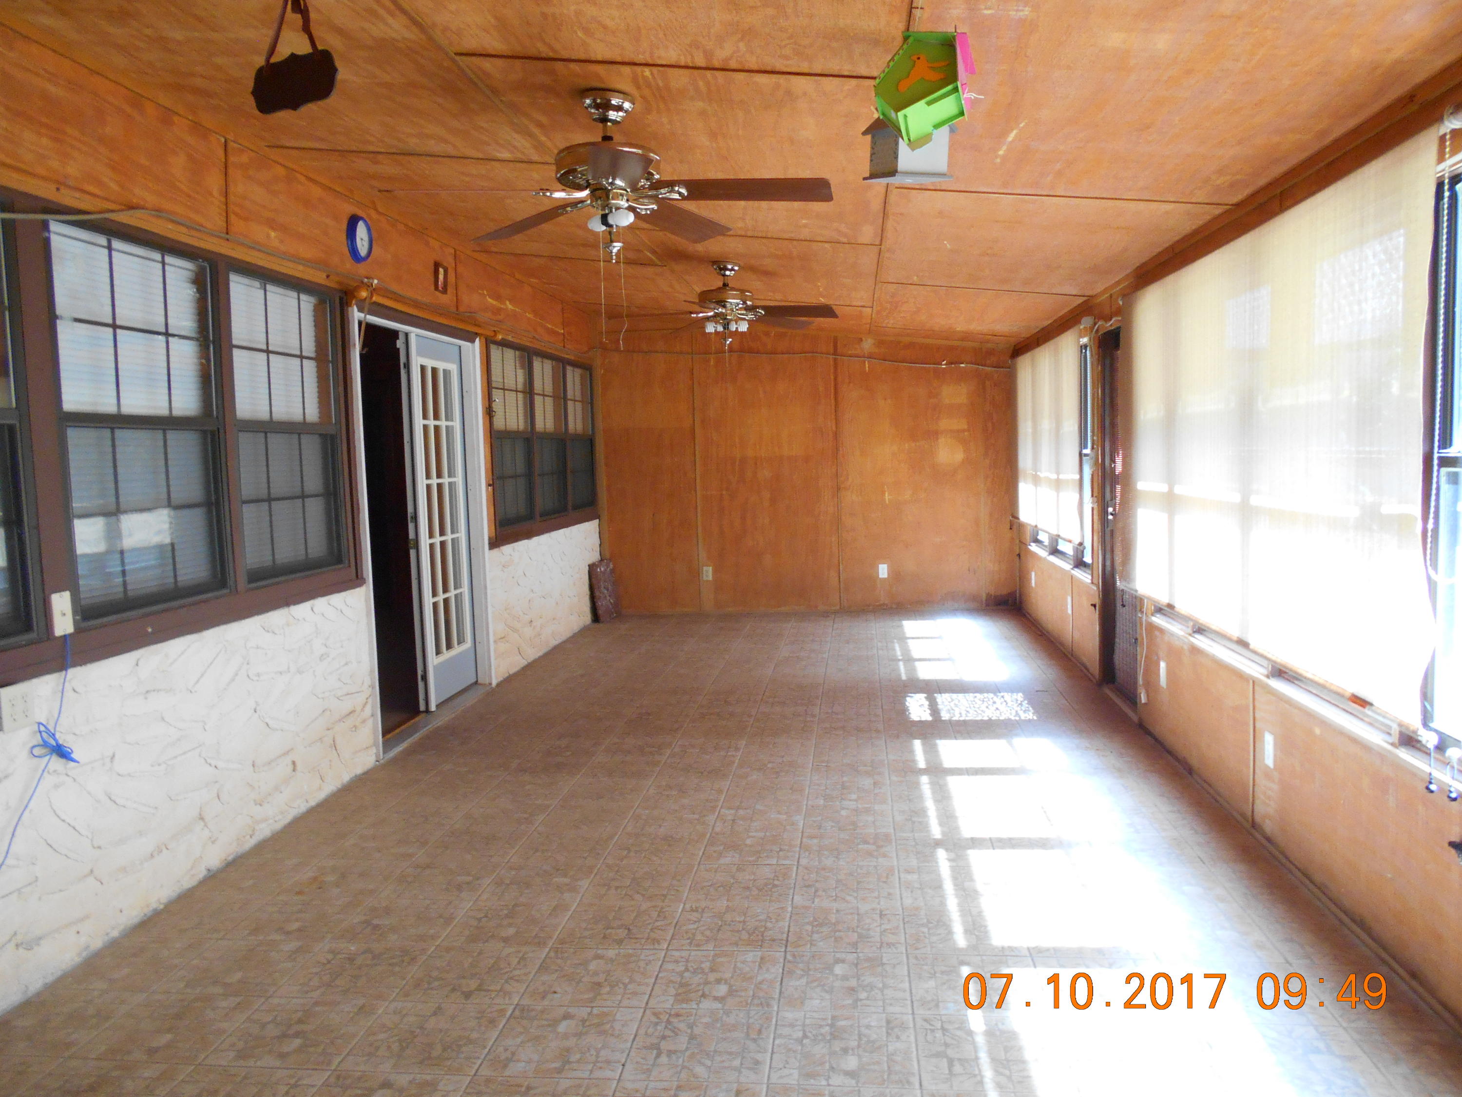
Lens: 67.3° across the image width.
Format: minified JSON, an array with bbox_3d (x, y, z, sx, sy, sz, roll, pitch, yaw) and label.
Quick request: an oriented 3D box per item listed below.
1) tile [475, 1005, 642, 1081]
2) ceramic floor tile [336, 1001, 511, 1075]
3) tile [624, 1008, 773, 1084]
[{"bbox_3d":[-0.400,1.183,2.639,0.330,0.010,0.322,-1,5,6],"label":"tile"},{"bbox_3d":[-0.733,1.190,2.676,0.330,0.010,0.322,-1,5,6],"label":"ceramic floor tile"},{"bbox_3d":[-0.067,1.176,2.601,0.330,0.010,0.322,-1,5,6],"label":"tile"}]

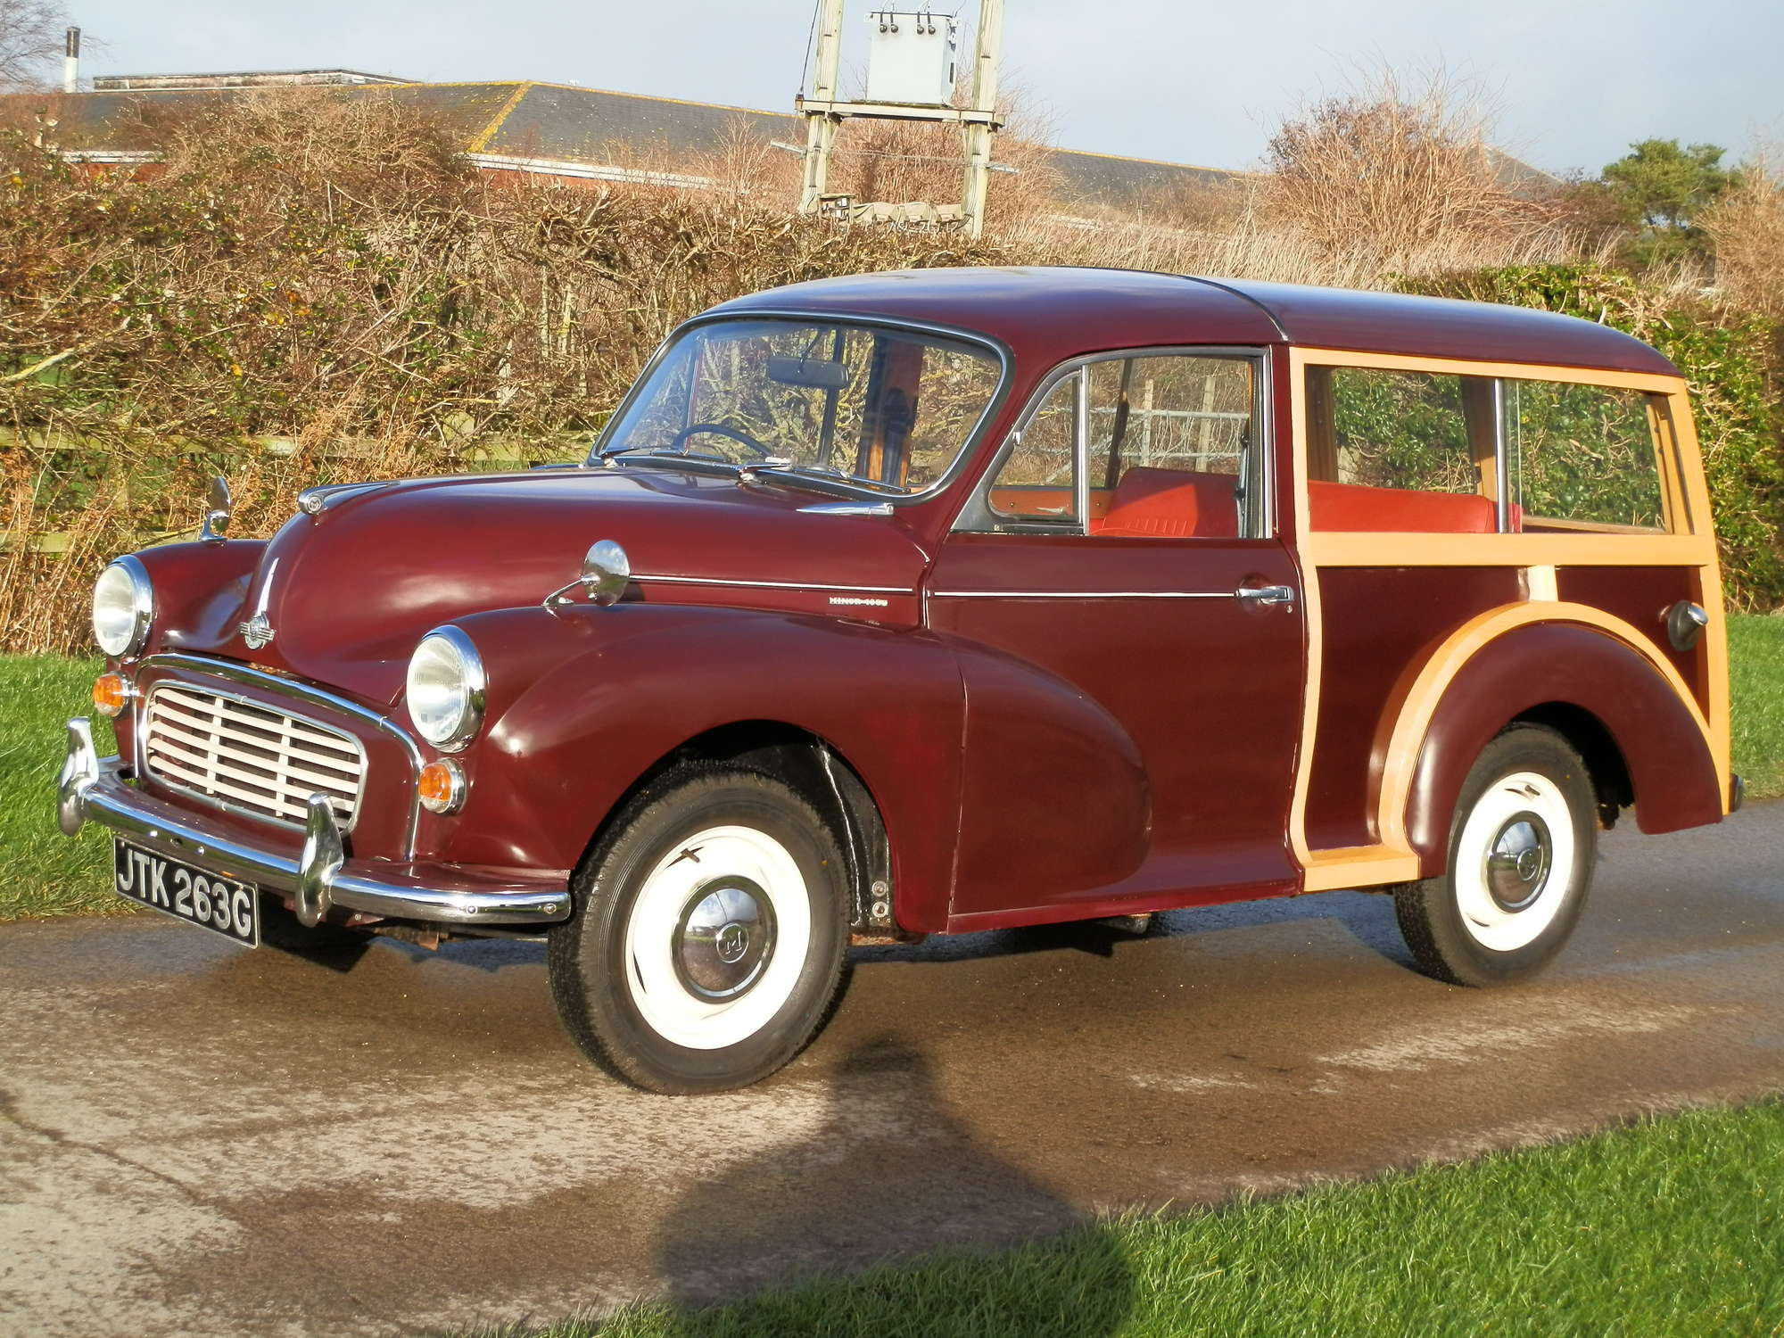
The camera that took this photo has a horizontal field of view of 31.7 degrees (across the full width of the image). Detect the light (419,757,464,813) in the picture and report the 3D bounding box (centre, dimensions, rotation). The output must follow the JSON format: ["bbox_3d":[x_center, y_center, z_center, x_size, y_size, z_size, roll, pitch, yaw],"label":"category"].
[{"bbox_3d":[-0.755,0.201,5.273,0.060,0.094,0.094,-2,8,-39],"label":"light"}]

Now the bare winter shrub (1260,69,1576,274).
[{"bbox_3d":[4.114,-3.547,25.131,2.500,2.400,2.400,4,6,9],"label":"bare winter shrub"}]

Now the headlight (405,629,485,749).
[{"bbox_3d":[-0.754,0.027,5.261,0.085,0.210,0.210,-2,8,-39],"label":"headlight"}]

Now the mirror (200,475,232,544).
[{"bbox_3d":[-1.375,-0.325,6.380,0.110,0.135,0.130,-2,8,-39],"label":"mirror"}]

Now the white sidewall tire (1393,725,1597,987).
[{"bbox_3d":[1.348,0.418,7.028,0.587,0.587,0.155,-2,8,-39],"label":"white sidewall tire"}]

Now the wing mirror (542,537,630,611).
[{"bbox_3d":[-0.518,-0.158,5.364,0.120,0.130,0.135,-2,8,-39],"label":"wing mirror"}]

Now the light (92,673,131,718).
[{"bbox_3d":[-1.548,0.047,6.245,0.060,0.094,0.094,-2,8,-39],"label":"light"}]

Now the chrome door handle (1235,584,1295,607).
[{"bbox_3d":[0.743,-0.146,6.287,0.172,0.041,0.052,-2,8,-39],"label":"chrome door handle"}]

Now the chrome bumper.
[{"bbox_3d":[-1.158,0.261,5.776,0.380,0.240,1.550,-2,8,-39],"label":"chrome bumper"}]

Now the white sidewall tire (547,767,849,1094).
[{"bbox_3d":[-0.346,0.470,5.649,0.587,0.587,0.155,-2,8,-39],"label":"white sidewall tire"}]

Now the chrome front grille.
[{"bbox_3d":[-1.183,0.161,5.740,0.085,0.210,0.850,-2,8,-39],"label":"chrome front grille"}]

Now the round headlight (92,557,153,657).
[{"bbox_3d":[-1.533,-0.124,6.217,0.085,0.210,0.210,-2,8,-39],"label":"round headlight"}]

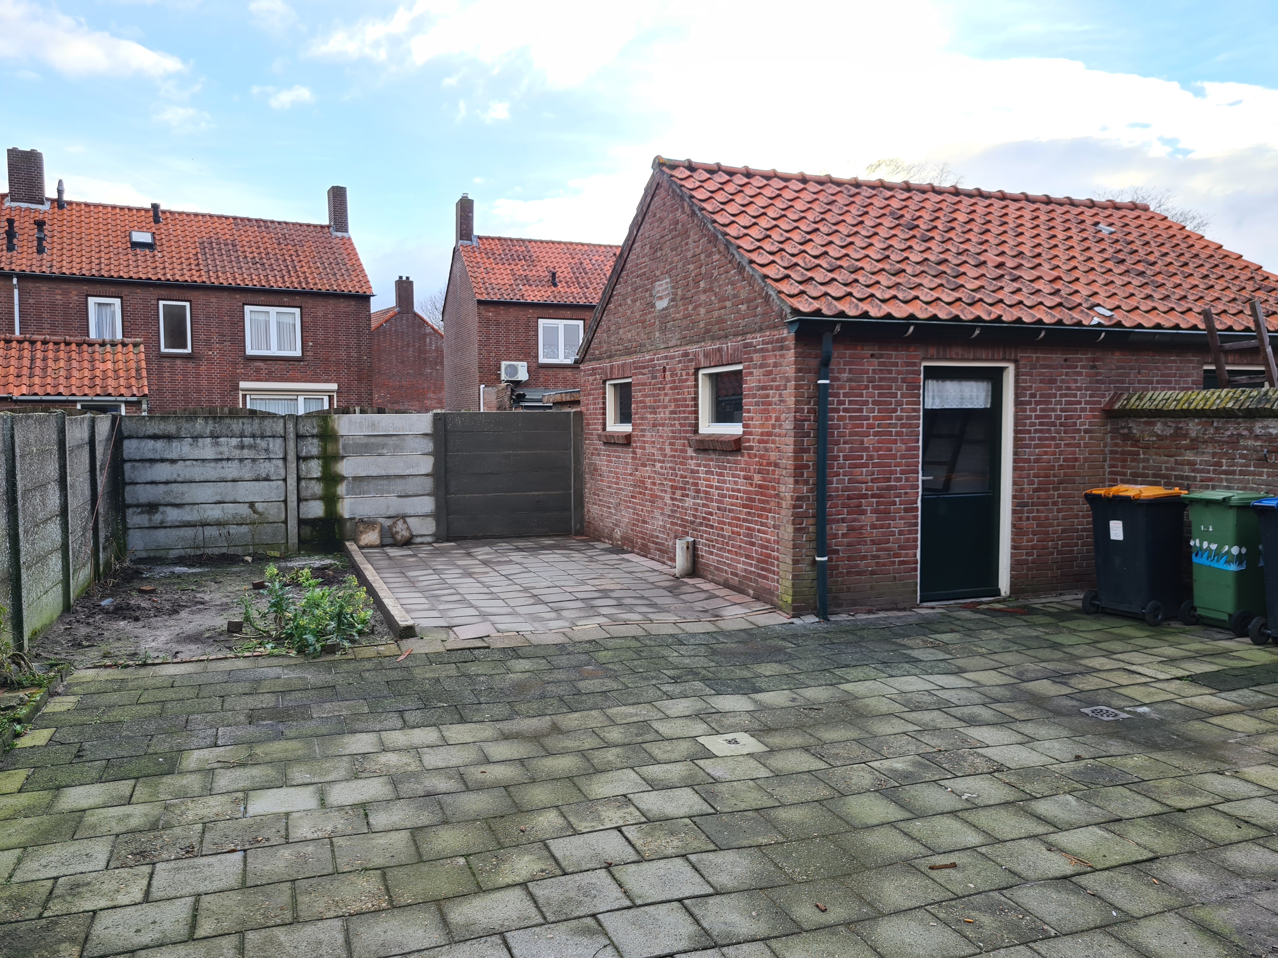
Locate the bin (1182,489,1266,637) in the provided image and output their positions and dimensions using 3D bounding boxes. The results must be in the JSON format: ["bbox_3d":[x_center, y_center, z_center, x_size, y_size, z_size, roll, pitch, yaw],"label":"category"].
[{"bbox_3d":[4.720,0.663,7.720,0.530,1.070,0.475,-1,4,-21],"label":"bin"}]

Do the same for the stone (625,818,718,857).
[{"bbox_3d":[0.117,1.427,3.738,0.300,0.050,0.300,0,3,-20],"label":"stone"}]

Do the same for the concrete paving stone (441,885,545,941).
[{"bbox_3d":[-0.509,1.524,3.323,0.300,0.050,0.300,-1,4,-20],"label":"concrete paving stone"}]

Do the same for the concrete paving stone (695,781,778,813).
[{"bbox_3d":[0.427,1.406,4.178,0.300,0.050,0.300,0,3,-18],"label":"concrete paving stone"}]

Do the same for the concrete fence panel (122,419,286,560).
[{"bbox_3d":[-5.130,0.085,11.400,1.790,1.720,0.050,-1,3,-20],"label":"concrete fence panel"}]

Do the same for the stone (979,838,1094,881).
[{"bbox_3d":[1.478,1.450,3.595,0.300,0.050,0.300,-1,4,-20],"label":"stone"}]

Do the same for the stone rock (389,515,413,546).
[{"bbox_3d":[-3.074,0.672,12.400,0.220,0.290,0.070,-29,1,-17],"label":"stone rock"}]

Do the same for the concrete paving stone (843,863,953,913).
[{"bbox_3d":[0.936,1.511,3.493,0.300,0.050,0.300,-1,4,-20],"label":"concrete paving stone"}]

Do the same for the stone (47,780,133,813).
[{"bbox_3d":[-2.456,1.458,4.330,0.300,0.050,0.300,-2,4,-21],"label":"stone"}]

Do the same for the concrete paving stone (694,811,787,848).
[{"bbox_3d":[0.400,1.435,3.859,0.300,0.050,0.300,-1,4,-19],"label":"concrete paving stone"}]

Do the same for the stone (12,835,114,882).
[{"bbox_3d":[-2.218,1.498,3.722,0.300,0.050,0.300,-2,4,-22],"label":"stone"}]

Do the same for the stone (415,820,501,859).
[{"bbox_3d":[-0.717,1.436,3.754,0.300,0.050,0.300,-1,4,-20],"label":"stone"}]

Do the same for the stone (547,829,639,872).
[{"bbox_3d":[-0.170,1.430,3.627,0.300,0.050,0.300,0,3,-20],"label":"stone"}]

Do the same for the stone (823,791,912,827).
[{"bbox_3d":[1.003,1.465,4.190,0.300,0.050,0.300,-1,4,-19],"label":"stone"}]

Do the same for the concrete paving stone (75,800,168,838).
[{"bbox_3d":[-2.115,1.422,3.933,0.300,0.050,0.300,-1,4,-20],"label":"concrete paving stone"}]

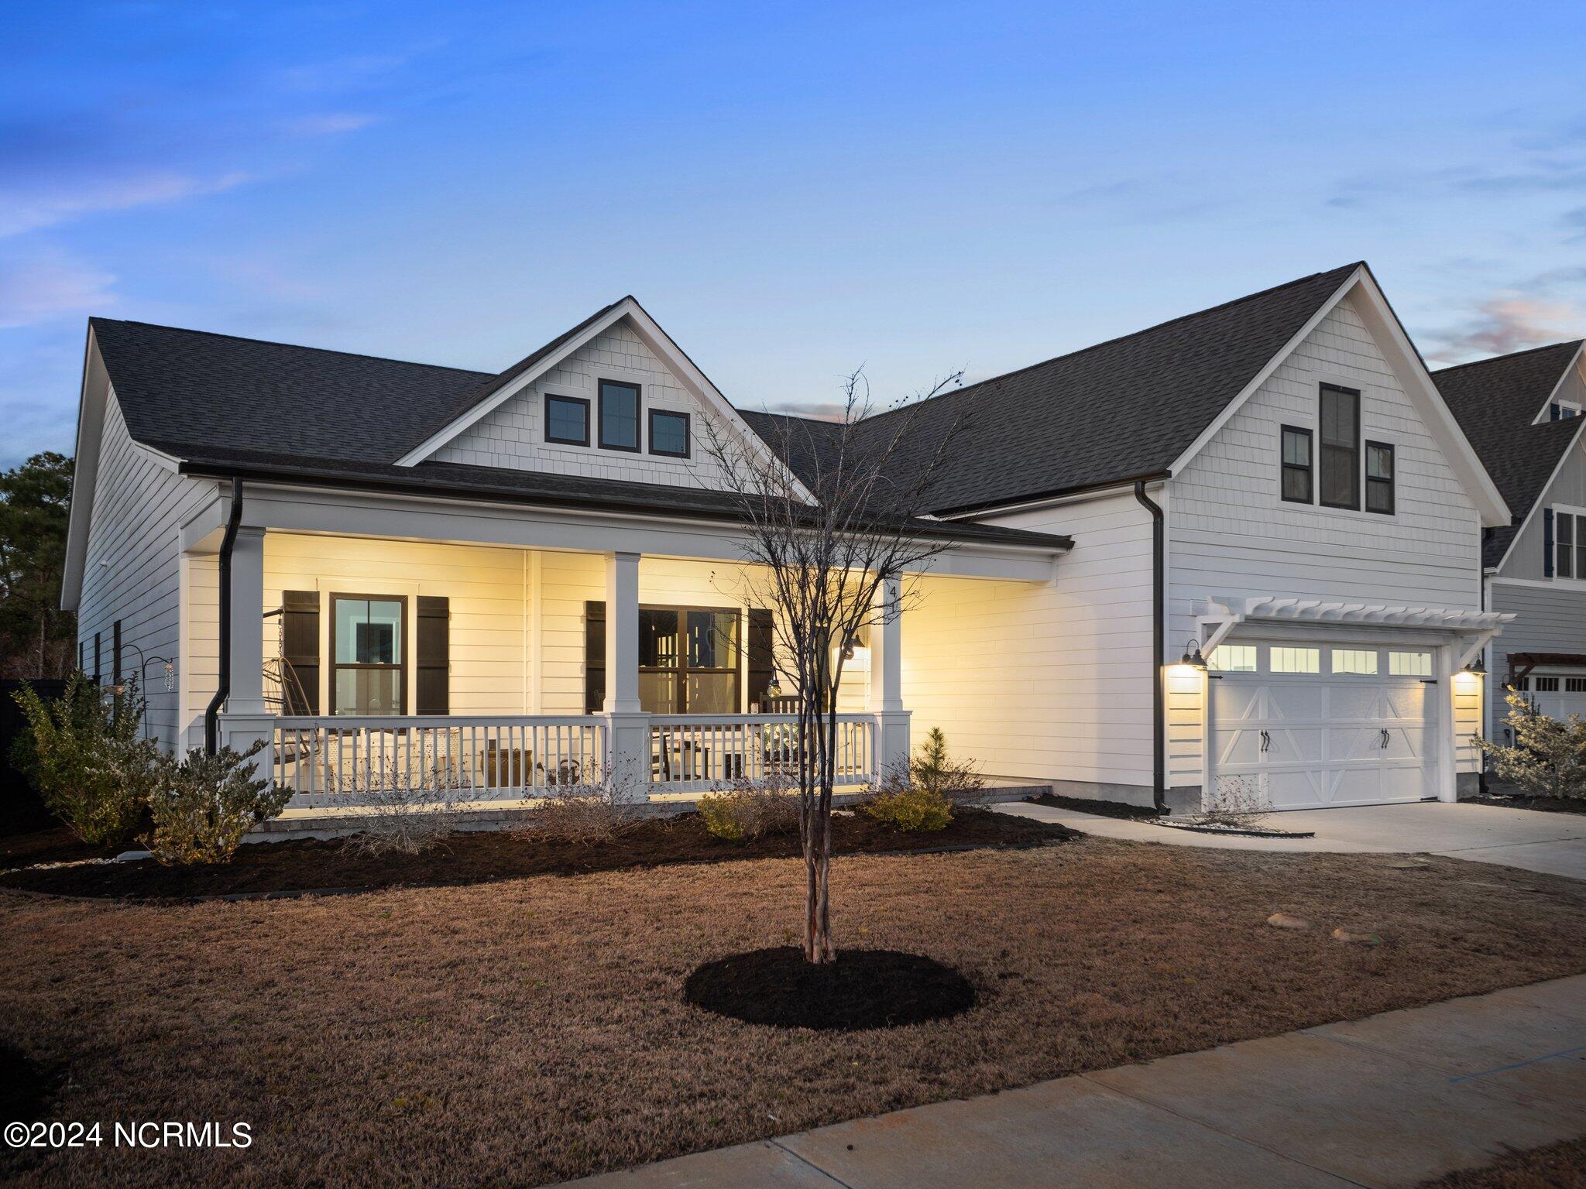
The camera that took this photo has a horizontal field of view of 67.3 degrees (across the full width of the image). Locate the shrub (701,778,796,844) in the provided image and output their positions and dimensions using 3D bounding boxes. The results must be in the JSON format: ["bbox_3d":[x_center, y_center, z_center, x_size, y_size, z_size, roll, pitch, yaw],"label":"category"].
[{"bbox_3d":[-0.447,2.203,12.100,1.000,0.650,0.850,0,-2,0],"label":"shrub"}]

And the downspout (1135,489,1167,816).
[{"bbox_3d":[4.366,0.641,14.500,0.400,4.000,0.200,1,-3,-30],"label":"downspout"}]

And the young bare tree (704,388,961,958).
[{"bbox_3d":[0.233,0.423,6.900,1.540,3.420,1.500,0,-2,0],"label":"young bare tree"}]

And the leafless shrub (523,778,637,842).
[{"bbox_3d":[-2.111,2.142,11.800,1.120,0.660,1.000,0,-2,0],"label":"leafless shrub"}]

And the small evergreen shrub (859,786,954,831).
[{"bbox_3d":[1.244,2.339,13.000,0.980,0.510,0.850,0,-2,0],"label":"small evergreen shrub"}]

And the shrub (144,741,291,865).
[{"bbox_3d":[-4.735,1.718,9.800,1.180,1.030,1.100,0,-2,0],"label":"shrub"}]

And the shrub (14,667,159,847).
[{"bbox_3d":[-6.474,1.502,10.900,1.300,1.580,1.200,0,-2,0],"label":"shrub"}]

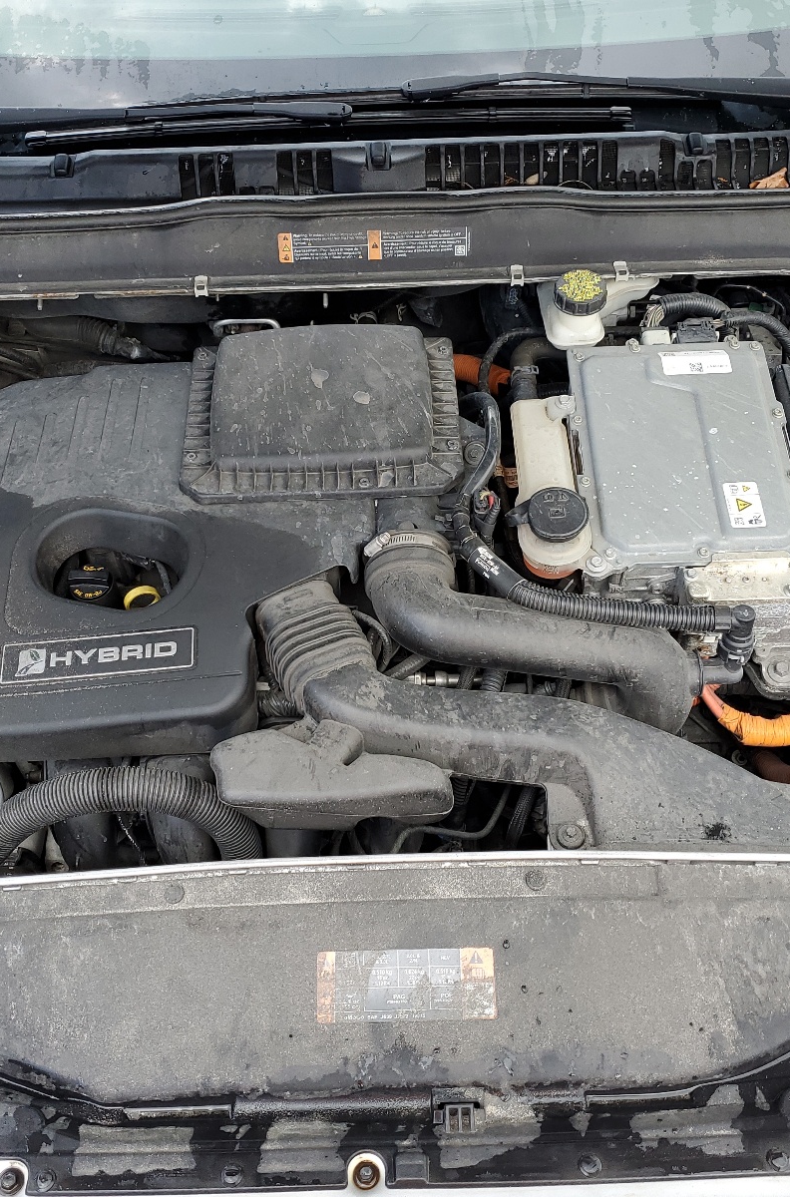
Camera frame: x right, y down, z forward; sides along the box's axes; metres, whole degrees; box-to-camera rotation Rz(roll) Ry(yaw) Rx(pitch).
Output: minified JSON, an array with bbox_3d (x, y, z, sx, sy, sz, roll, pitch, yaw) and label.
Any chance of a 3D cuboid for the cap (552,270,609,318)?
[{"bbox_3d":[0.183,-0.302,1.188,0.052,0.021,0.052,0,51,1],"label":"cap"}]

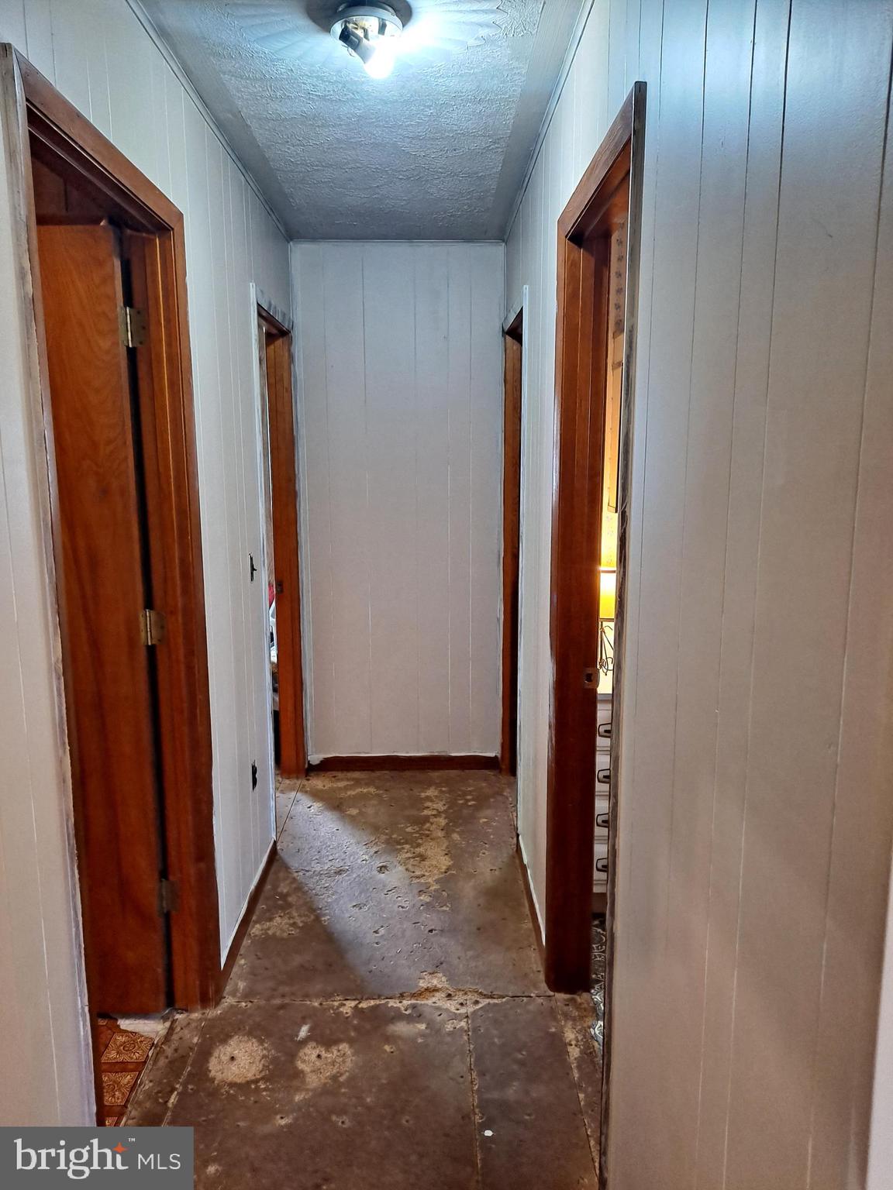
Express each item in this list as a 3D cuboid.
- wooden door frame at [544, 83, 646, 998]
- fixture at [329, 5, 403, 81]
[{"bbox_3d":[0.359,0.166,1.924,0.140,2.100,0.813,0,10,-1],"label":"wooden door frame"},{"bbox_3d":[-0.167,-1.153,1.810,0.155,0.145,0.160,0,10,-1],"label":"fixture"}]

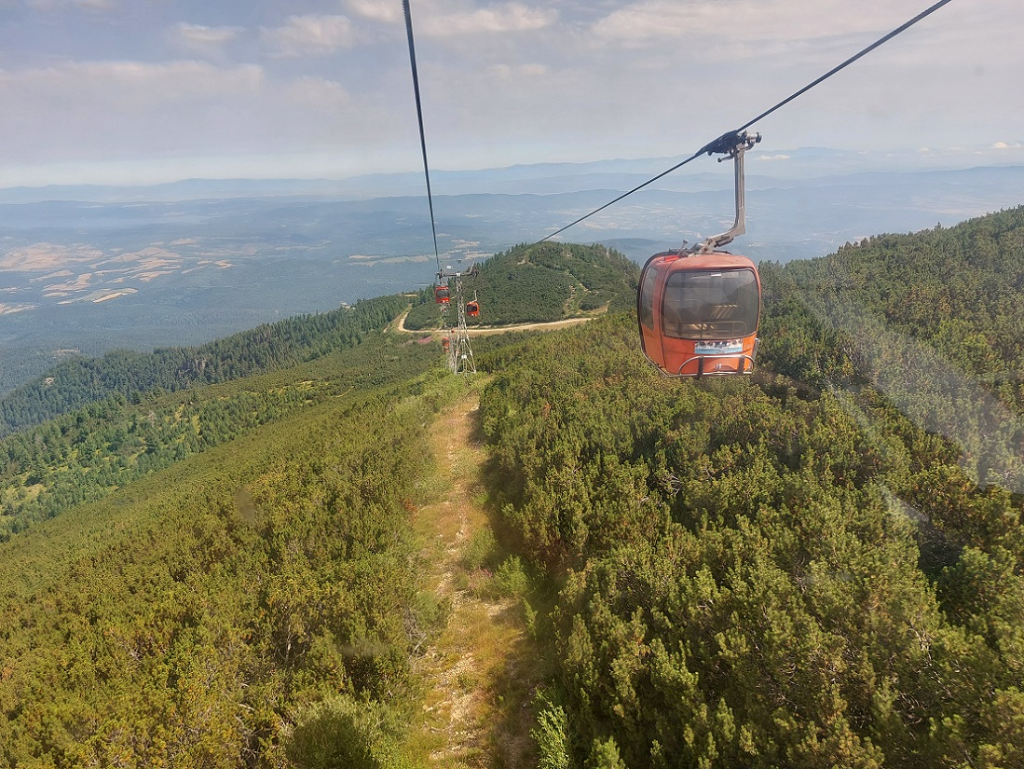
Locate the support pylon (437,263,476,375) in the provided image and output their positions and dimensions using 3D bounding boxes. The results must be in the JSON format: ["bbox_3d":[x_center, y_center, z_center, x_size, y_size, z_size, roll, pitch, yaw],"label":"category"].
[{"bbox_3d":[-6.246,-7.820,87.500,4.900,13.910,3.200,-4,17,-5],"label":"support pylon"}]

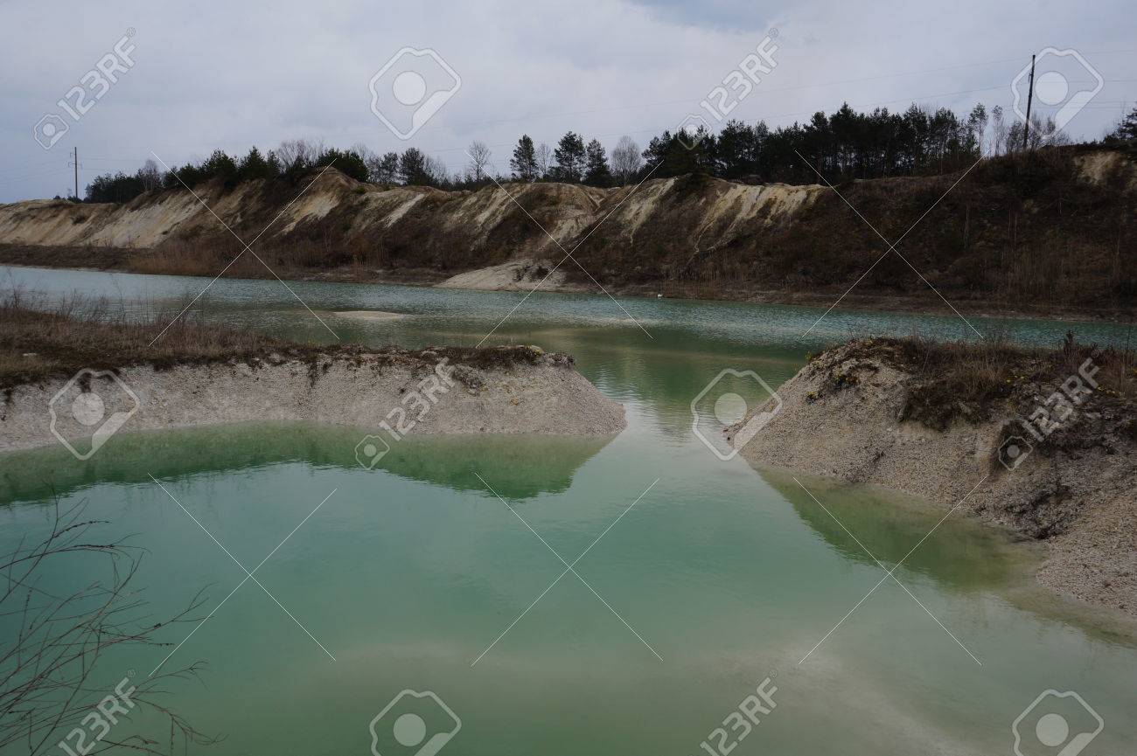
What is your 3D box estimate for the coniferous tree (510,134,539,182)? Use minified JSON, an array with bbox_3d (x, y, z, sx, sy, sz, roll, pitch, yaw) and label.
[{"bbox_3d":[-6.090,-30.360,118.030,3.820,6.790,3.700,0,9,0],"label":"coniferous tree"}]

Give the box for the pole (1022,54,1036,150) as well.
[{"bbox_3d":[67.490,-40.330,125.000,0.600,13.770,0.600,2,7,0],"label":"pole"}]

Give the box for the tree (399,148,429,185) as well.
[{"bbox_3d":[-23.220,-31.610,128.030,4.530,6.000,4.390,0,9,0],"label":"tree"}]

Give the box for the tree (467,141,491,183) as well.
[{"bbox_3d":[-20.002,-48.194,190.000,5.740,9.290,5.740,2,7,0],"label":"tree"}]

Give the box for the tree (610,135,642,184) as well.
[{"bbox_3d":[11.518,-43.470,170.000,6.200,9.690,6.200,2,7,0],"label":"tree"}]

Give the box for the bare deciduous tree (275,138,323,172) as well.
[{"bbox_3d":[-68.963,-56.548,218.000,12.270,9.540,11.040,2,7,0],"label":"bare deciduous tree"}]

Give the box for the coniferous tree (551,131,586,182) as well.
[{"bbox_3d":[0.120,-30.220,117.030,4.610,7.470,4.480,0,9,0],"label":"coniferous tree"}]

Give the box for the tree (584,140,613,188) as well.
[{"bbox_3d":[4.120,-29.620,118.030,4.060,7.040,3.930,0,9,0],"label":"tree"}]

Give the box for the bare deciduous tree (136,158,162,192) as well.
[{"bbox_3d":[-125.453,-60.569,255.000,7.710,10.150,7.710,2,7,0],"label":"bare deciduous tree"}]

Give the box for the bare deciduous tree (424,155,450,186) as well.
[{"bbox_3d":[-19.990,-31.500,130.030,3.940,5.140,3.820,0,9,0],"label":"bare deciduous tree"}]

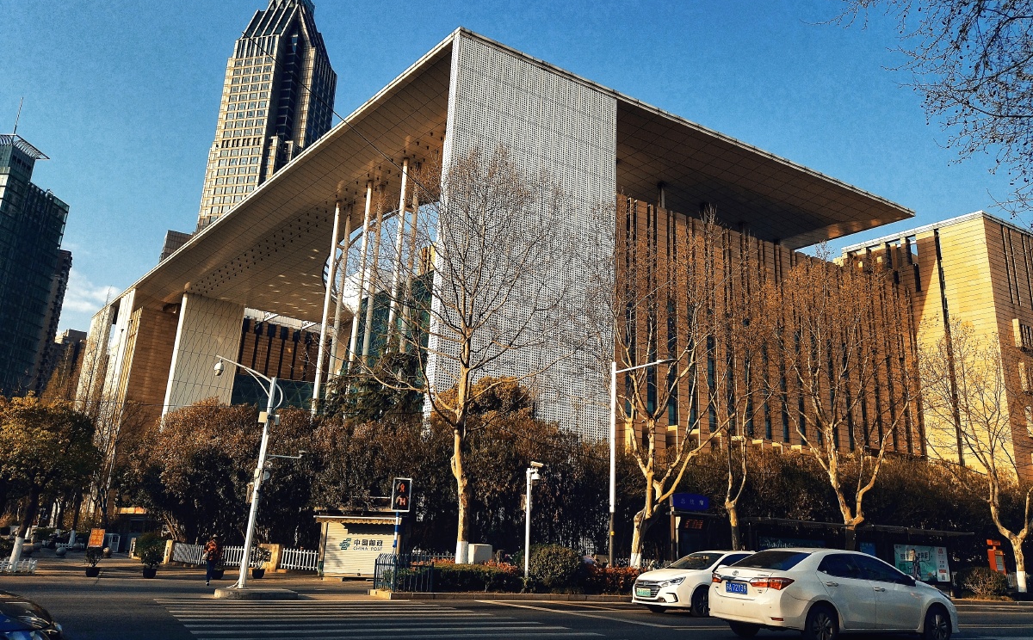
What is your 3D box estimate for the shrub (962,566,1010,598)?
[{"bbox_3d":[21.640,12.114,37.200,1.750,1.300,1.700,11,-19,-28],"label":"shrub"}]

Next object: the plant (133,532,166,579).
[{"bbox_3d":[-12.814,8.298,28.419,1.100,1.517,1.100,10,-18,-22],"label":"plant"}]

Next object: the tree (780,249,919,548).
[{"bbox_3d":[13.656,3.816,33.417,5.645,14.528,5.645,-4,-18,22],"label":"tree"}]

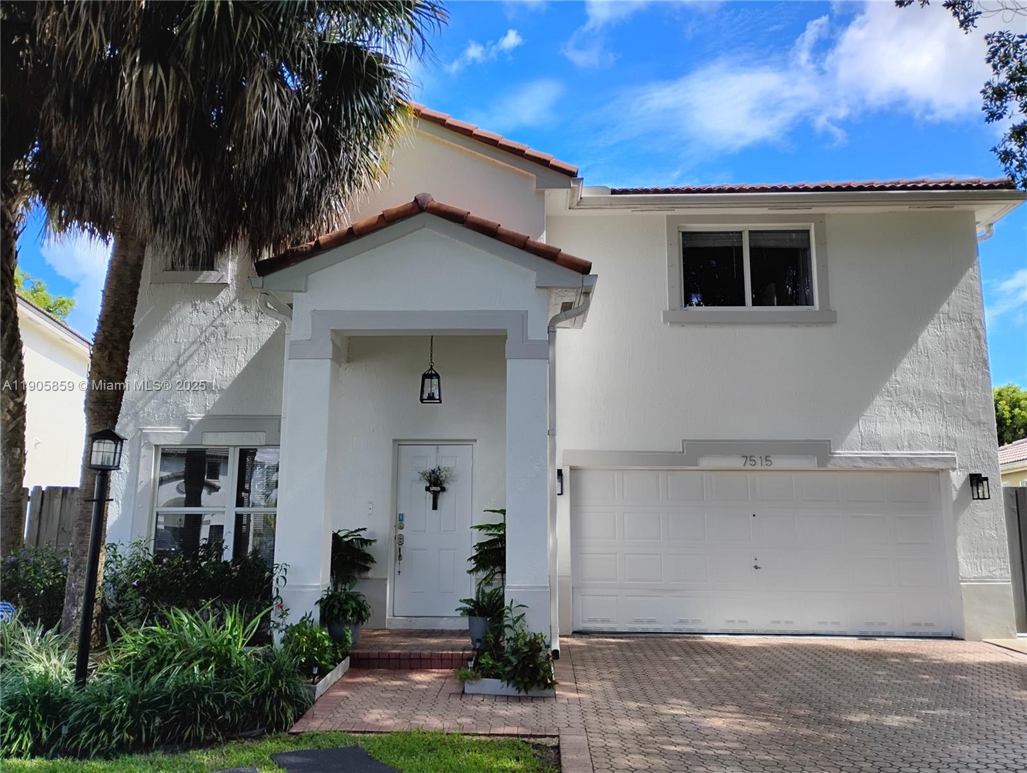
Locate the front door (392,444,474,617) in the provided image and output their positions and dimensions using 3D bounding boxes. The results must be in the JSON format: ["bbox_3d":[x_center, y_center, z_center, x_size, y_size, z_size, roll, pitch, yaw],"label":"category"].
[{"bbox_3d":[-0.945,1.707,9.920,0.925,2.030,0.080,0,-10,3],"label":"front door"}]

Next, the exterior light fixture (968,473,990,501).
[{"bbox_3d":[6.055,1.290,10.771,0.150,0.335,0.210,0,-10,3],"label":"exterior light fixture"}]

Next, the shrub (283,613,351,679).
[{"bbox_3d":[-1.739,2.274,7.358,0.570,0.570,0.540,0,-10,3],"label":"shrub"}]

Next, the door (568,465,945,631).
[{"bbox_3d":[3.209,2.182,11.000,4.880,2.130,0.100,0,-10,3],"label":"door"}]

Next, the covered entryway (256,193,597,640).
[{"bbox_3d":[-0.902,0.459,9.196,3.585,4.690,1.930,0,-10,3],"label":"covered entryway"}]

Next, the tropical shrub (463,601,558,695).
[{"bbox_3d":[-0.048,2.231,7.133,0.820,0.700,0.780,0,-10,3],"label":"tropical shrub"}]

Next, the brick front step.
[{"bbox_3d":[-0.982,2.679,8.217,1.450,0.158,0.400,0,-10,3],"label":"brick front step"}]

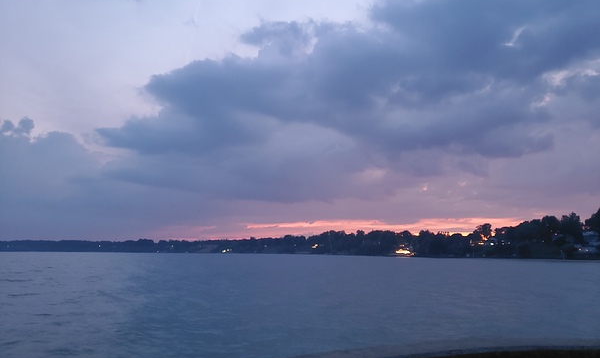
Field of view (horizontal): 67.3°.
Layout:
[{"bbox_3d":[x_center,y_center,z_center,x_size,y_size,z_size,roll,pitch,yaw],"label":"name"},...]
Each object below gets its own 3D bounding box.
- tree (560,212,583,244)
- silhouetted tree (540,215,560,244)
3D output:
[{"bbox_3d":[114.460,20.870,190.000,8.160,13.630,8.160,-5,-11,31],"label":"tree"},{"bbox_3d":[106.710,21.510,192.000,7.500,12.910,7.500,-5,-10,29],"label":"silhouetted tree"}]

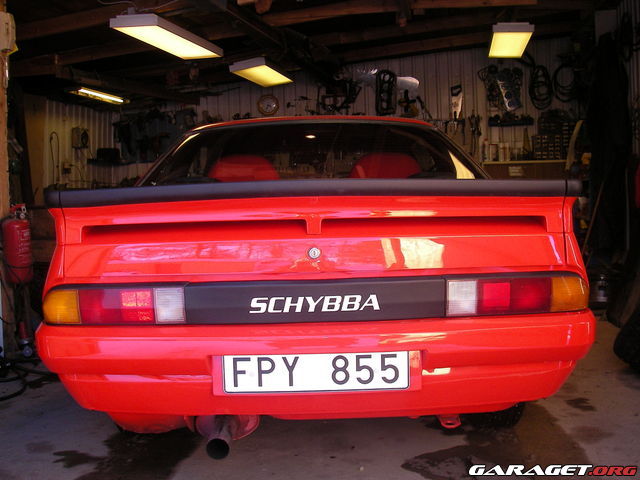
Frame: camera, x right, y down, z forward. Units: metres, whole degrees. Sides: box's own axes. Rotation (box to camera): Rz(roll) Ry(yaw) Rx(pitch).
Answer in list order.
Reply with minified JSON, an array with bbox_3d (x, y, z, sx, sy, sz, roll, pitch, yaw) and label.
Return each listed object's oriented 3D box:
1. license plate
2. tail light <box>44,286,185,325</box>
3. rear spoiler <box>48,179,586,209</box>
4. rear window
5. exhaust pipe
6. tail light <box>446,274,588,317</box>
[{"bbox_3d":[-0.008,0.348,1.860,0.488,0.110,0.020,-2,3,-1],"label":"license plate"},{"bbox_3d":[-0.582,0.187,2.010,0.388,0.102,0.130,-1,3,8],"label":"tail light"},{"bbox_3d":[-0.017,-0.135,2.000,1.510,0.068,0.160,-2,3,-1],"label":"rear spoiler"},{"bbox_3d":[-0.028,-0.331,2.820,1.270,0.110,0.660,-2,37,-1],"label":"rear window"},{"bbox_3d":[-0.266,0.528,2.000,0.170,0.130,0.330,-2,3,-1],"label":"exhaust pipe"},{"bbox_3d":[0.562,0.162,2.010,0.388,0.102,0.130,-2,3,-10],"label":"tail light"}]

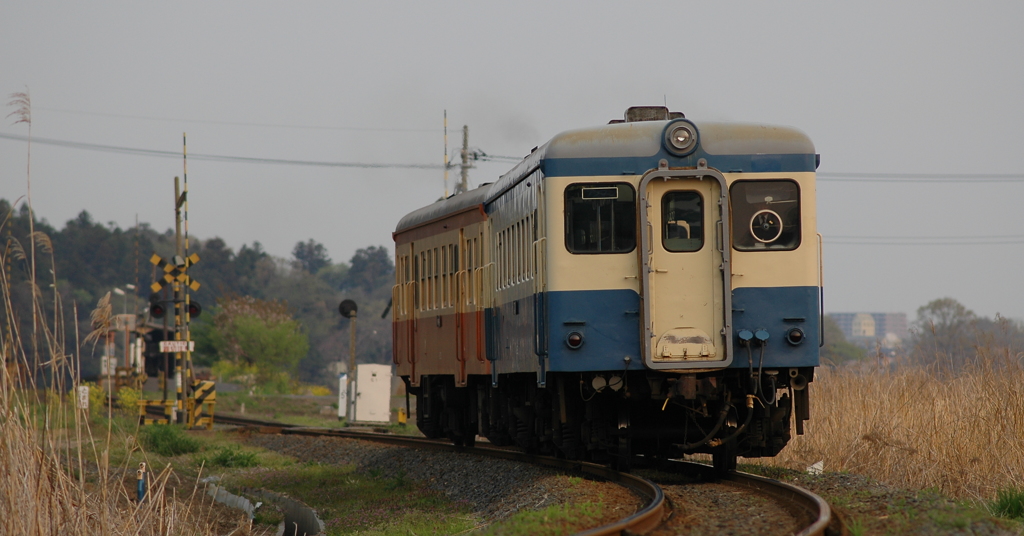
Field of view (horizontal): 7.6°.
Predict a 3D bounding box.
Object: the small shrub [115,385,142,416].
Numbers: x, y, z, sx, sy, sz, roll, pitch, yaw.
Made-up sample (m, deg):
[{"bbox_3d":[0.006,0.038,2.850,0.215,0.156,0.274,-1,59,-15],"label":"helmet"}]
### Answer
[{"bbox_3d":[-9.724,3.419,195.000,0.660,0.780,0.620,0,-1,0],"label":"small shrub"}]

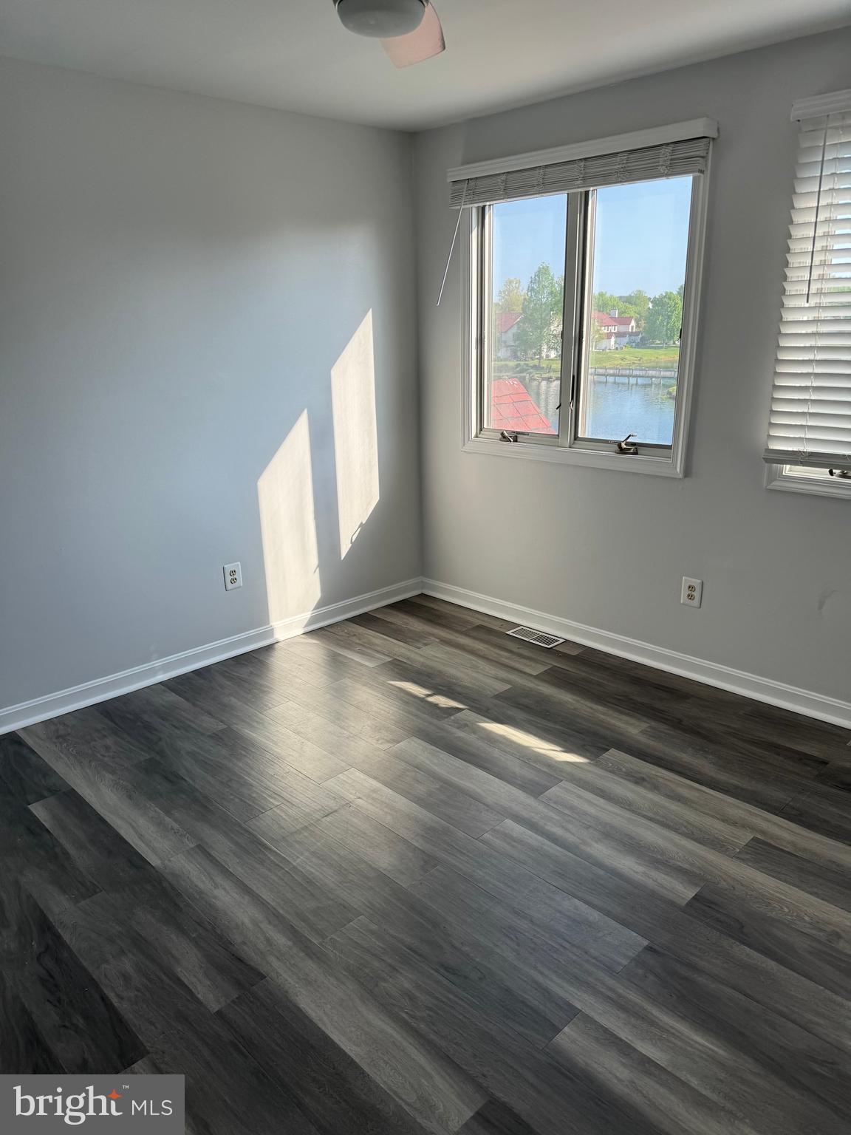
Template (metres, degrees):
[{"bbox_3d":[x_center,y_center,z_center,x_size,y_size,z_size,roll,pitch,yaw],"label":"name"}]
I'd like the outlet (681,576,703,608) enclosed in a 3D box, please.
[{"bbox_3d":[1.162,0.109,3.429,0.010,0.122,0.081,-17,24,-42],"label":"outlet"}]

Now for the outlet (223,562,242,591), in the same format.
[{"bbox_3d":[-0.922,0.045,3.775,0.081,0.122,0.010,-17,24,-42],"label":"outlet"}]

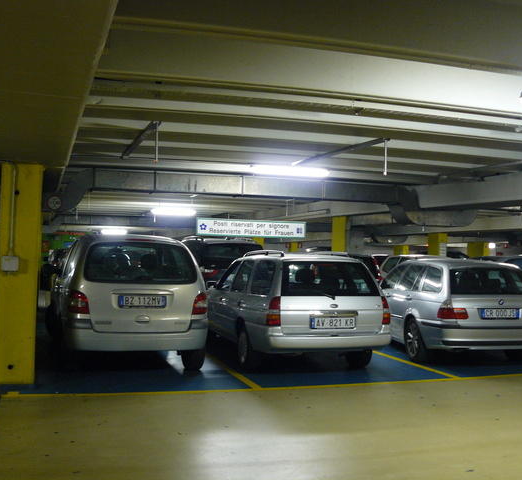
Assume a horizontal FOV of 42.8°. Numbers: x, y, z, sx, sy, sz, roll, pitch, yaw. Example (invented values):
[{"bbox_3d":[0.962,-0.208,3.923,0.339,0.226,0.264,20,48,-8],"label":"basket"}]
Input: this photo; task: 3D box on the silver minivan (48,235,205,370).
[{"bbox_3d":[-1.967,0.738,9.065,1.730,1.630,4.170,2,-1,-20],"label":"silver minivan"}]

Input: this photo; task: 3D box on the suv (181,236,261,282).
[{"bbox_3d":[-1.163,0.823,15.030,1.860,1.710,4.600,2,-1,-18],"label":"suv"}]

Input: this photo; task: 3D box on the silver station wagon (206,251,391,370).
[{"bbox_3d":[0.190,0.886,9.411,1.710,1.460,4.300,2,-1,-17],"label":"silver station wagon"}]

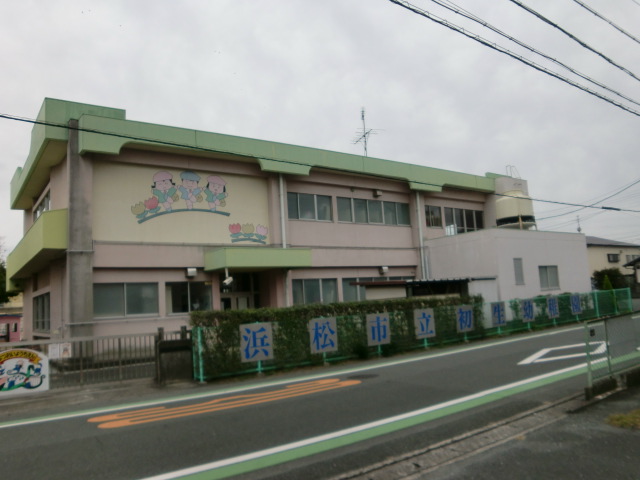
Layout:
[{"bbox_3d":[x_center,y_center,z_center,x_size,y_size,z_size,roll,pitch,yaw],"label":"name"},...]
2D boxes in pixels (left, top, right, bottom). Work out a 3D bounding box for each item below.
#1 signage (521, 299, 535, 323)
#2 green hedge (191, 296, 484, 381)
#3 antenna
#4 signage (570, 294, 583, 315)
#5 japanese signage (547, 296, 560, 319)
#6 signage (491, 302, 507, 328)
[{"bbox_3d":[8.034,2.722,19.913,0.890,0.870,0.050,3,-9,-39],"label":"signage"},{"bbox_3d":[1.359,2.595,15.105,10.750,1.530,0.750,3,-9,-39],"label":"green hedge"},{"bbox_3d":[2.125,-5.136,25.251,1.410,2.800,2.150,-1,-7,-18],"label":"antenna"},{"bbox_3d":[11.153,2.817,22.451,0.890,0.870,0.050,3,-9,-39],"label":"signage"},{"bbox_3d":[9.582,2.770,21.173,0.890,0.870,0.050,3,-9,-39],"label":"japanese signage"},{"bbox_3d":[6.475,2.675,18.645,0.890,0.870,0.050,3,-9,-39],"label":"signage"}]

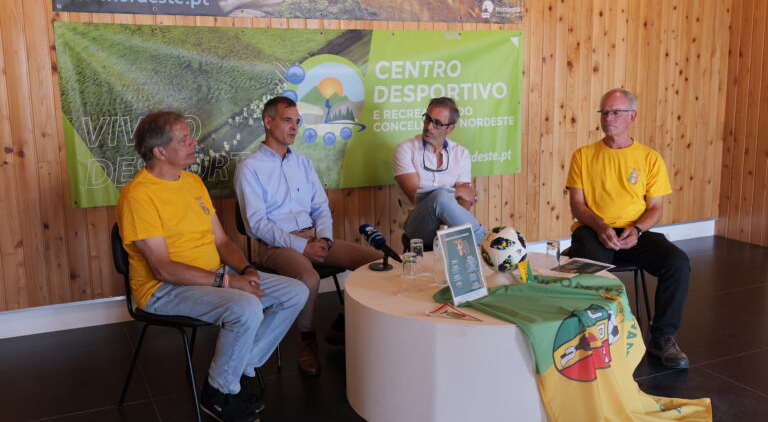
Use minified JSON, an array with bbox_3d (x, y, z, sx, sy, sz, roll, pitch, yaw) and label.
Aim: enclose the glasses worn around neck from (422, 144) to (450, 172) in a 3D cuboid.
[{"bbox_3d":[0.289,-0.300,4.110,0.140,0.155,0.045,1,-6,4],"label":"glasses worn around neck"}]

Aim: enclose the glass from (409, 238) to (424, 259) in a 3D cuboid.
[{"bbox_3d":[0.162,0.191,3.670,0.067,0.090,0.067,-1,10,0],"label":"glass"}]

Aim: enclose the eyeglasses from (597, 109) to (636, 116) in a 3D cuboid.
[{"bbox_3d":[1.165,-0.491,3.740,0.140,0.042,0.145,7,13,39],"label":"eyeglasses"}]

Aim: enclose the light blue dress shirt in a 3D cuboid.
[{"bbox_3d":[-0.497,-0.062,3.730,0.420,0.540,0.480,8,13,41],"label":"light blue dress shirt"}]

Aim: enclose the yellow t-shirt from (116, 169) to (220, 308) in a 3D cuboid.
[{"bbox_3d":[-0.901,0.099,3.150,0.330,0.560,0.470,5,11,29],"label":"yellow t-shirt"}]

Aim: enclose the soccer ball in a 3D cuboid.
[{"bbox_3d":[0.554,0.178,3.430,0.214,0.214,0.214,-1,10,0],"label":"soccer ball"}]

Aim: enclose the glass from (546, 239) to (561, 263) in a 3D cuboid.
[{"bbox_3d":[0.812,0.197,3.571,0.064,0.095,0.064,-1,10,0],"label":"glass"}]

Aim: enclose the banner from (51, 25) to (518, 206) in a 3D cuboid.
[{"bbox_3d":[-0.386,-0.643,4.682,3.000,1.000,0.030,-5,11,-24],"label":"banner"}]

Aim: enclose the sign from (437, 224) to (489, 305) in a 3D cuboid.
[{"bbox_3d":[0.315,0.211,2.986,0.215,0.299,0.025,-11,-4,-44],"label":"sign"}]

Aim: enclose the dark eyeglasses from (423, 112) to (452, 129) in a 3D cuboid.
[{"bbox_3d":[0.303,-0.506,4.169,0.140,0.045,0.140,24,18,24],"label":"dark eyeglasses"}]

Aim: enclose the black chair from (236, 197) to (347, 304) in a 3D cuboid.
[{"bbox_3d":[-0.482,0.319,3.808,0.470,0.810,0.560,-8,12,-36],"label":"black chair"}]

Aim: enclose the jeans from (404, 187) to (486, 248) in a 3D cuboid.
[{"bbox_3d":[0.341,0.202,4.204,0.470,0.660,0.600,-2,10,-5],"label":"jeans"}]

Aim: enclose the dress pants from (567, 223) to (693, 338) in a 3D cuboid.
[{"bbox_3d":[1.187,0.332,3.762,0.540,0.530,0.620,1,10,8],"label":"dress pants"}]

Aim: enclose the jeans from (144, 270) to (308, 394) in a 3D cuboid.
[{"bbox_3d":[-0.676,0.505,3.081,0.620,0.530,0.450,4,11,27],"label":"jeans"}]

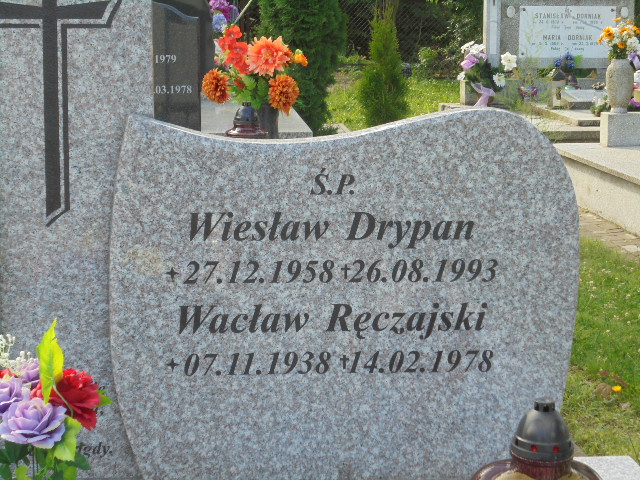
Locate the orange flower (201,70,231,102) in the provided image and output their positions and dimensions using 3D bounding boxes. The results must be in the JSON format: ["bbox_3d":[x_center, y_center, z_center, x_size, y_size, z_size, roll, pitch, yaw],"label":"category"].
[{"bbox_3d":[-0.318,-0.473,4.150,0.086,0.102,0.075,4,10,25],"label":"orange flower"}]

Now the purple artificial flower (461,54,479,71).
[{"bbox_3d":[0.919,-1.091,8.300,0.107,0.092,0.085,3,10,15],"label":"purple artificial flower"}]

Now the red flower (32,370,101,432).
[{"bbox_3d":[-0.343,0.216,1.820,0.094,0.082,0.088,-4,10,-25],"label":"red flower"}]

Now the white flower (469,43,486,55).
[{"bbox_3d":[0.969,-1.178,8.300,0.105,0.070,0.075,0,10,0],"label":"white flower"}]

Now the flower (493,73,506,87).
[{"bbox_3d":[1.097,-0.981,8.250,0.082,0.086,0.050,-2,10,-10],"label":"flower"}]

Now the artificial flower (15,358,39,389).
[{"bbox_3d":[-0.398,0.186,1.870,0.062,0.054,0.060,0,10,0],"label":"artificial flower"}]

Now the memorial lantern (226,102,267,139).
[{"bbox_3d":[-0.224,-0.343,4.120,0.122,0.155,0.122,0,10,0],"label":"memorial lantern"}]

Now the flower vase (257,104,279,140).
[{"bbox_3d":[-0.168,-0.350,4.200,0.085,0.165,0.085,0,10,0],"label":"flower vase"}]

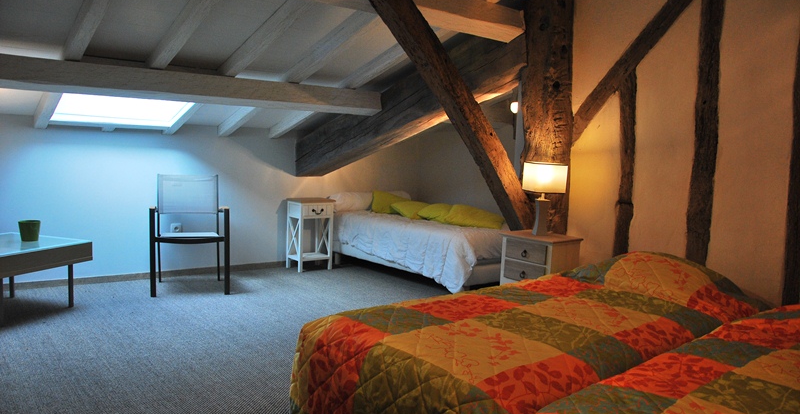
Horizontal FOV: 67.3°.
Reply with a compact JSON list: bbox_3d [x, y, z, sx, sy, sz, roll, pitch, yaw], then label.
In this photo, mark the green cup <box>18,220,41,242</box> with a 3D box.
[{"bbox_3d":[-2.429,0.154,3.943,0.148,0.126,0.148,-2,6,-37],"label":"green cup"}]

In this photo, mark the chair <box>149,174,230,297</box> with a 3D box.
[{"bbox_3d":[-1.625,0.197,4.666,0.560,0.875,0.580,0,5,-17],"label":"chair"}]

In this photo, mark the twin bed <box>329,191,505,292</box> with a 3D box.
[{"bbox_3d":[0.267,0.276,5.464,0.950,0.690,1.920,-2,6,-37],"label":"twin bed"}]

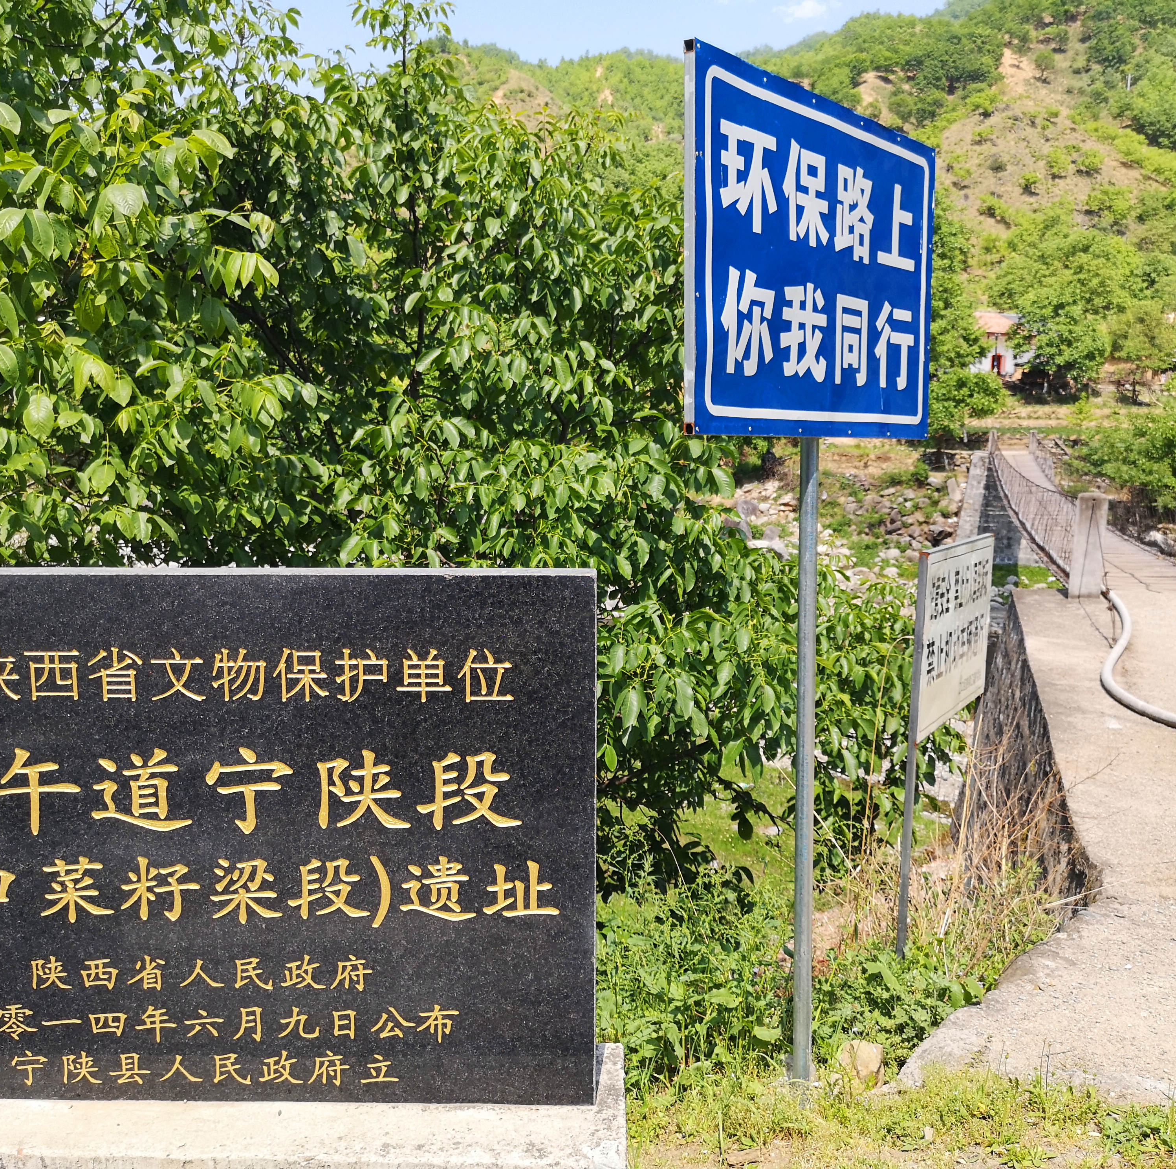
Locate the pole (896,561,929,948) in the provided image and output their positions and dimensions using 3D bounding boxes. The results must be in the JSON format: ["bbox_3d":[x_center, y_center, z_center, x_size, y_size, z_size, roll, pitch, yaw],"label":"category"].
[{"bbox_3d":[1.122,0.617,4.207,0.027,1.459,0.027,5,8,30],"label":"pole"}]

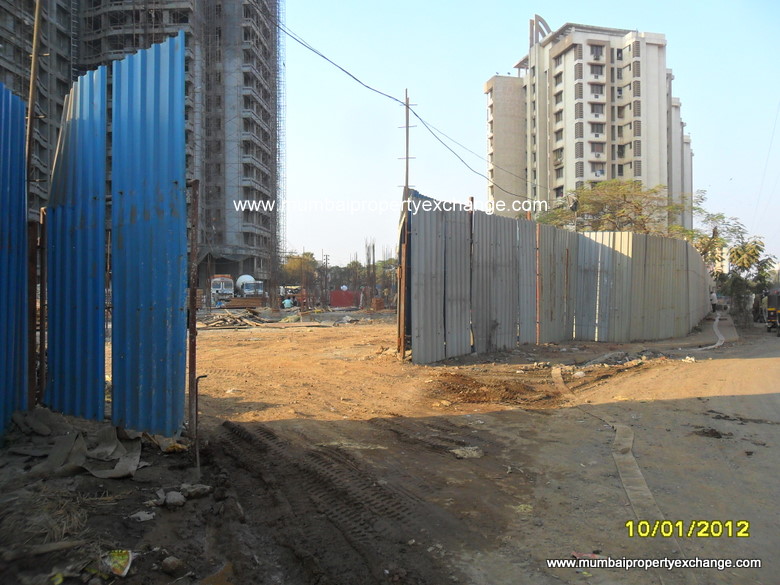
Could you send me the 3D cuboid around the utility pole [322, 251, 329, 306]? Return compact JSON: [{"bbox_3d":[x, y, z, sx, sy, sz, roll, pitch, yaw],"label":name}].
[{"bbox_3d":[-8.730,-1.850,83.000,0.700,7.300,0.300,0,0,-6],"label":"utility pole"}]

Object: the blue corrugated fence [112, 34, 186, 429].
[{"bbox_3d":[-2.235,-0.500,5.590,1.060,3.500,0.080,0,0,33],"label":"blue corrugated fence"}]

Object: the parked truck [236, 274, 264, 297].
[{"bbox_3d":[-18.200,-0.280,77.200,2.500,3.750,8.000,0,0,-25],"label":"parked truck"}]

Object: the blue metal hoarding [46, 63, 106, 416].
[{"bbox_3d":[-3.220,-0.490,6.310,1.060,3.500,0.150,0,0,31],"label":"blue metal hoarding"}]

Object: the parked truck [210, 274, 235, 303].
[{"bbox_3d":[-18.350,-0.050,66.700,2.450,3.350,7.500,0,0,-16],"label":"parked truck"}]

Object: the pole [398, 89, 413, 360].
[{"bbox_3d":[0.360,-1.600,14.100,0.280,6.200,0.170,0,0,0],"label":"pole"}]

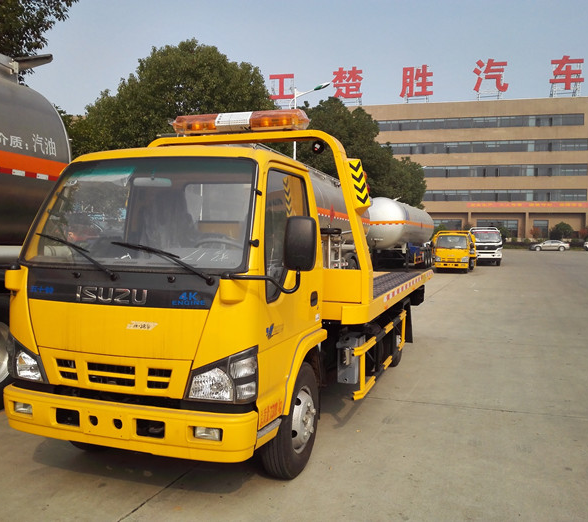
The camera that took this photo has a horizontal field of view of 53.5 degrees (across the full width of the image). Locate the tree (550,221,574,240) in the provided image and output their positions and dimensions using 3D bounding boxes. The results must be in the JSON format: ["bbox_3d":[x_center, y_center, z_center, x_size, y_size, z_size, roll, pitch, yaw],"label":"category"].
[{"bbox_3d":[36.377,-3.387,79.000,2.900,3.600,2.900,1,2,14],"label":"tree"}]

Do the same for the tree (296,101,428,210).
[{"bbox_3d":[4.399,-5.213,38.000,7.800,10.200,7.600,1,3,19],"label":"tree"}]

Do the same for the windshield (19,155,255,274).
[{"bbox_3d":[-0.946,-0.328,3.530,1.570,0.783,0.200,1,-27,19],"label":"windshield"}]

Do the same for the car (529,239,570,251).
[{"bbox_3d":[32.150,-1.908,73.200,4.700,1.460,1.800,1,2,14],"label":"car"}]

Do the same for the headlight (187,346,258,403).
[{"bbox_3d":[-0.393,0.628,3.209,0.375,0.285,0.190,1,2,7],"label":"headlight"}]

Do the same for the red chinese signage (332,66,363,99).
[{"bbox_3d":[8.566,-28.316,92.500,4.800,5.000,0.500,1,2,14],"label":"red chinese signage"}]

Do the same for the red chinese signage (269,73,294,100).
[{"bbox_3d":[-1.955,-28.349,95.000,4.300,4.300,0.500,1,2,14],"label":"red chinese signage"}]

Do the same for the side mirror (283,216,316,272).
[{"bbox_3d":[0.036,-0.097,3.230,0.175,0.295,0.090,2,3,2],"label":"side mirror"}]

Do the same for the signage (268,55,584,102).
[{"bbox_3d":[18.795,-27.612,90.200,47.000,5.200,0.600,1,2,14],"label":"signage"}]

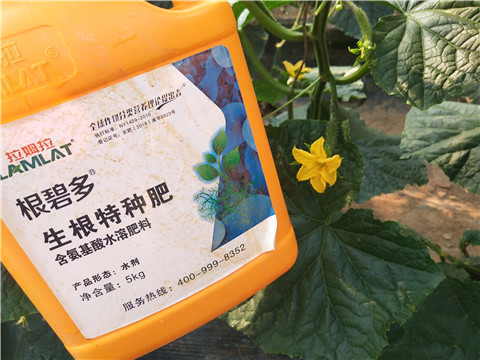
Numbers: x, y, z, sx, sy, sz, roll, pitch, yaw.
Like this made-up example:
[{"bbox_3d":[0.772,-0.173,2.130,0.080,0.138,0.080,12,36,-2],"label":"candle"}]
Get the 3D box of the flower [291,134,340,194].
[{"bbox_3d":[0.071,-0.014,0.385,0.046,0.051,0.030,1,5,21],"label":"flower"}]

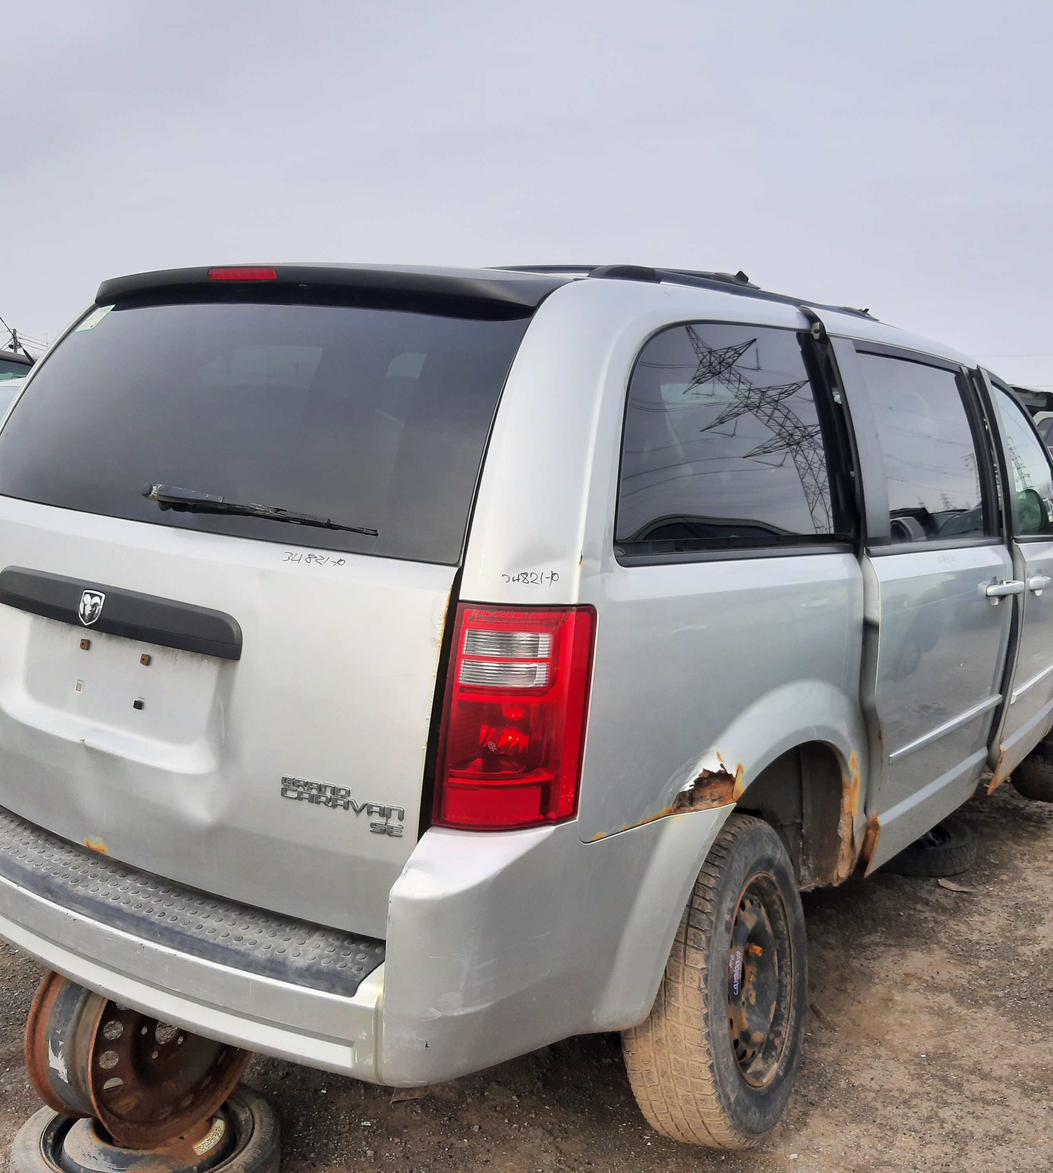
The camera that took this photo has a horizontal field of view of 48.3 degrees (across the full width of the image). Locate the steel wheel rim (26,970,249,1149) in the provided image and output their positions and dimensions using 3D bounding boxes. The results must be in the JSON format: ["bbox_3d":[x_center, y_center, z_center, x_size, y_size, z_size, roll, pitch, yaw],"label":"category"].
[{"bbox_3d":[-0.737,0.863,2.320,0.180,0.420,0.420,1,4,34],"label":"steel wheel rim"}]

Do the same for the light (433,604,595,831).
[{"bbox_3d":[-0.013,0.200,1.733,0.210,0.360,0.180,9,8,34],"label":"light"}]

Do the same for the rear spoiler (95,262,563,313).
[{"bbox_3d":[-0.454,-0.596,2.323,1.250,0.125,0.310,9,8,34],"label":"rear spoiler"}]

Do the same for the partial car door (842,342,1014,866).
[{"bbox_3d":[1.031,0.028,3.076,0.260,1.260,1.240,9,8,34],"label":"partial car door"}]

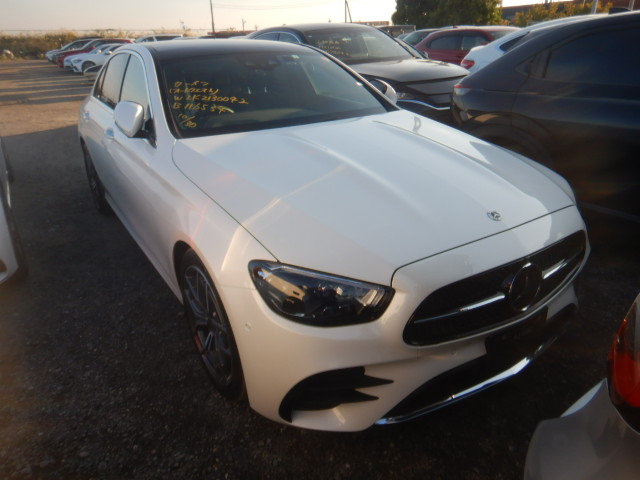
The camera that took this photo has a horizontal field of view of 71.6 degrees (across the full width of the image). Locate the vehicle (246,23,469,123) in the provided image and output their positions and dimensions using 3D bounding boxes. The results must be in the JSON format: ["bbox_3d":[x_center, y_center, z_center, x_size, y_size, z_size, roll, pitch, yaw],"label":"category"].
[{"bbox_3d":[0.150,-2.325,6.625,1.855,1.660,4.740,-17,29,-32],"label":"vehicle"}]

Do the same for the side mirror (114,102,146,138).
[{"bbox_3d":[-0.937,-0.592,2.184,0.190,0.165,0.130,-16,28,-30],"label":"side mirror"}]

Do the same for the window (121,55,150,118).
[{"bbox_3d":[-1.114,-0.945,2.716,0.090,0.400,0.860,9,14,-38],"label":"window"}]

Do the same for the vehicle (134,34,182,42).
[{"bbox_3d":[-10.334,-11.484,26.949,4.600,1.650,1.800,-16,28,-30],"label":"vehicle"}]

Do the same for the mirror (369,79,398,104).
[{"bbox_3d":[0.497,-1.078,3.272,0.190,0.165,0.130,-16,28,-30],"label":"mirror"}]

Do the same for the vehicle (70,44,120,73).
[{"bbox_3d":[-10.497,-9.460,23.112,4.700,1.430,1.820,-16,28,-30],"label":"vehicle"}]

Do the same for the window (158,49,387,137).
[{"bbox_3d":[-0.271,-0.981,2.739,1.420,0.160,0.930,-16,52,-30],"label":"window"}]

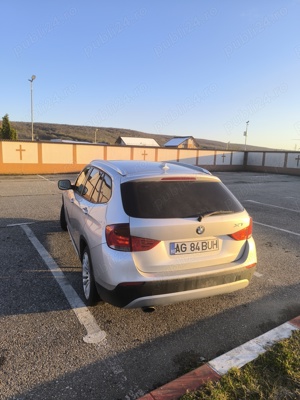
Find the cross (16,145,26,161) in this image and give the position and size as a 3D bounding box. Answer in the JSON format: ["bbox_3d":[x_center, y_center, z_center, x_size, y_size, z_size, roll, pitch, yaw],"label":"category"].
[{"bbox_3d":[-9.319,-3.418,19.247,0.610,1.080,0.060,-4,11,-30],"label":"cross"}]

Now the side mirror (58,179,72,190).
[{"bbox_3d":[-1.402,-0.257,4.410,0.230,0.180,0.140,-2,10,-23],"label":"side mirror"}]

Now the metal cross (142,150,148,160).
[{"bbox_3d":[-0.451,-4.012,24.456,0.610,1.060,0.060,-4,11,-30],"label":"metal cross"}]

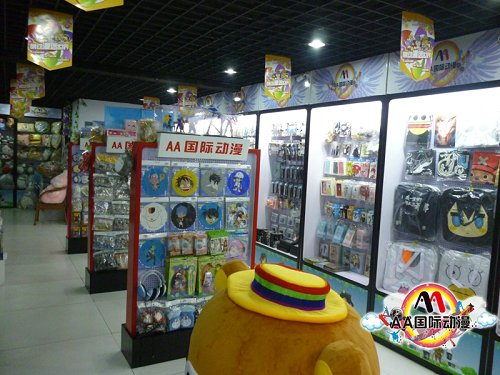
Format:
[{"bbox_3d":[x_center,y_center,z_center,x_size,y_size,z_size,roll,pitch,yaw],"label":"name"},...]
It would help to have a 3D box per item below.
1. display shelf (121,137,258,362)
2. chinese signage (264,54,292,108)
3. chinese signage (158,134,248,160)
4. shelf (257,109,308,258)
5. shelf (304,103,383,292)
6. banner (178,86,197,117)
[{"bbox_3d":[-0.427,0.473,3.083,0.963,1.550,0.280,0,5,-28],"label":"display shelf"},{"bbox_3d":[0.256,-1.001,3.749,0.290,0.410,0.020,1,5,-24],"label":"chinese signage"},{"bbox_3d":[-0.312,-0.284,2.908,0.686,0.159,0.025,0,5,-28],"label":"chinese signage"},{"bbox_3d":[0.451,-0.059,4.614,0.280,1.600,0.930,0,5,-32],"label":"shelf"},{"bbox_3d":[0.934,0.028,3.837,0.280,1.600,0.950,0,5,-32],"label":"shelf"},{"bbox_3d":[-0.871,-1.201,5.668,0.290,0.410,0.020,1,5,-24],"label":"banner"}]

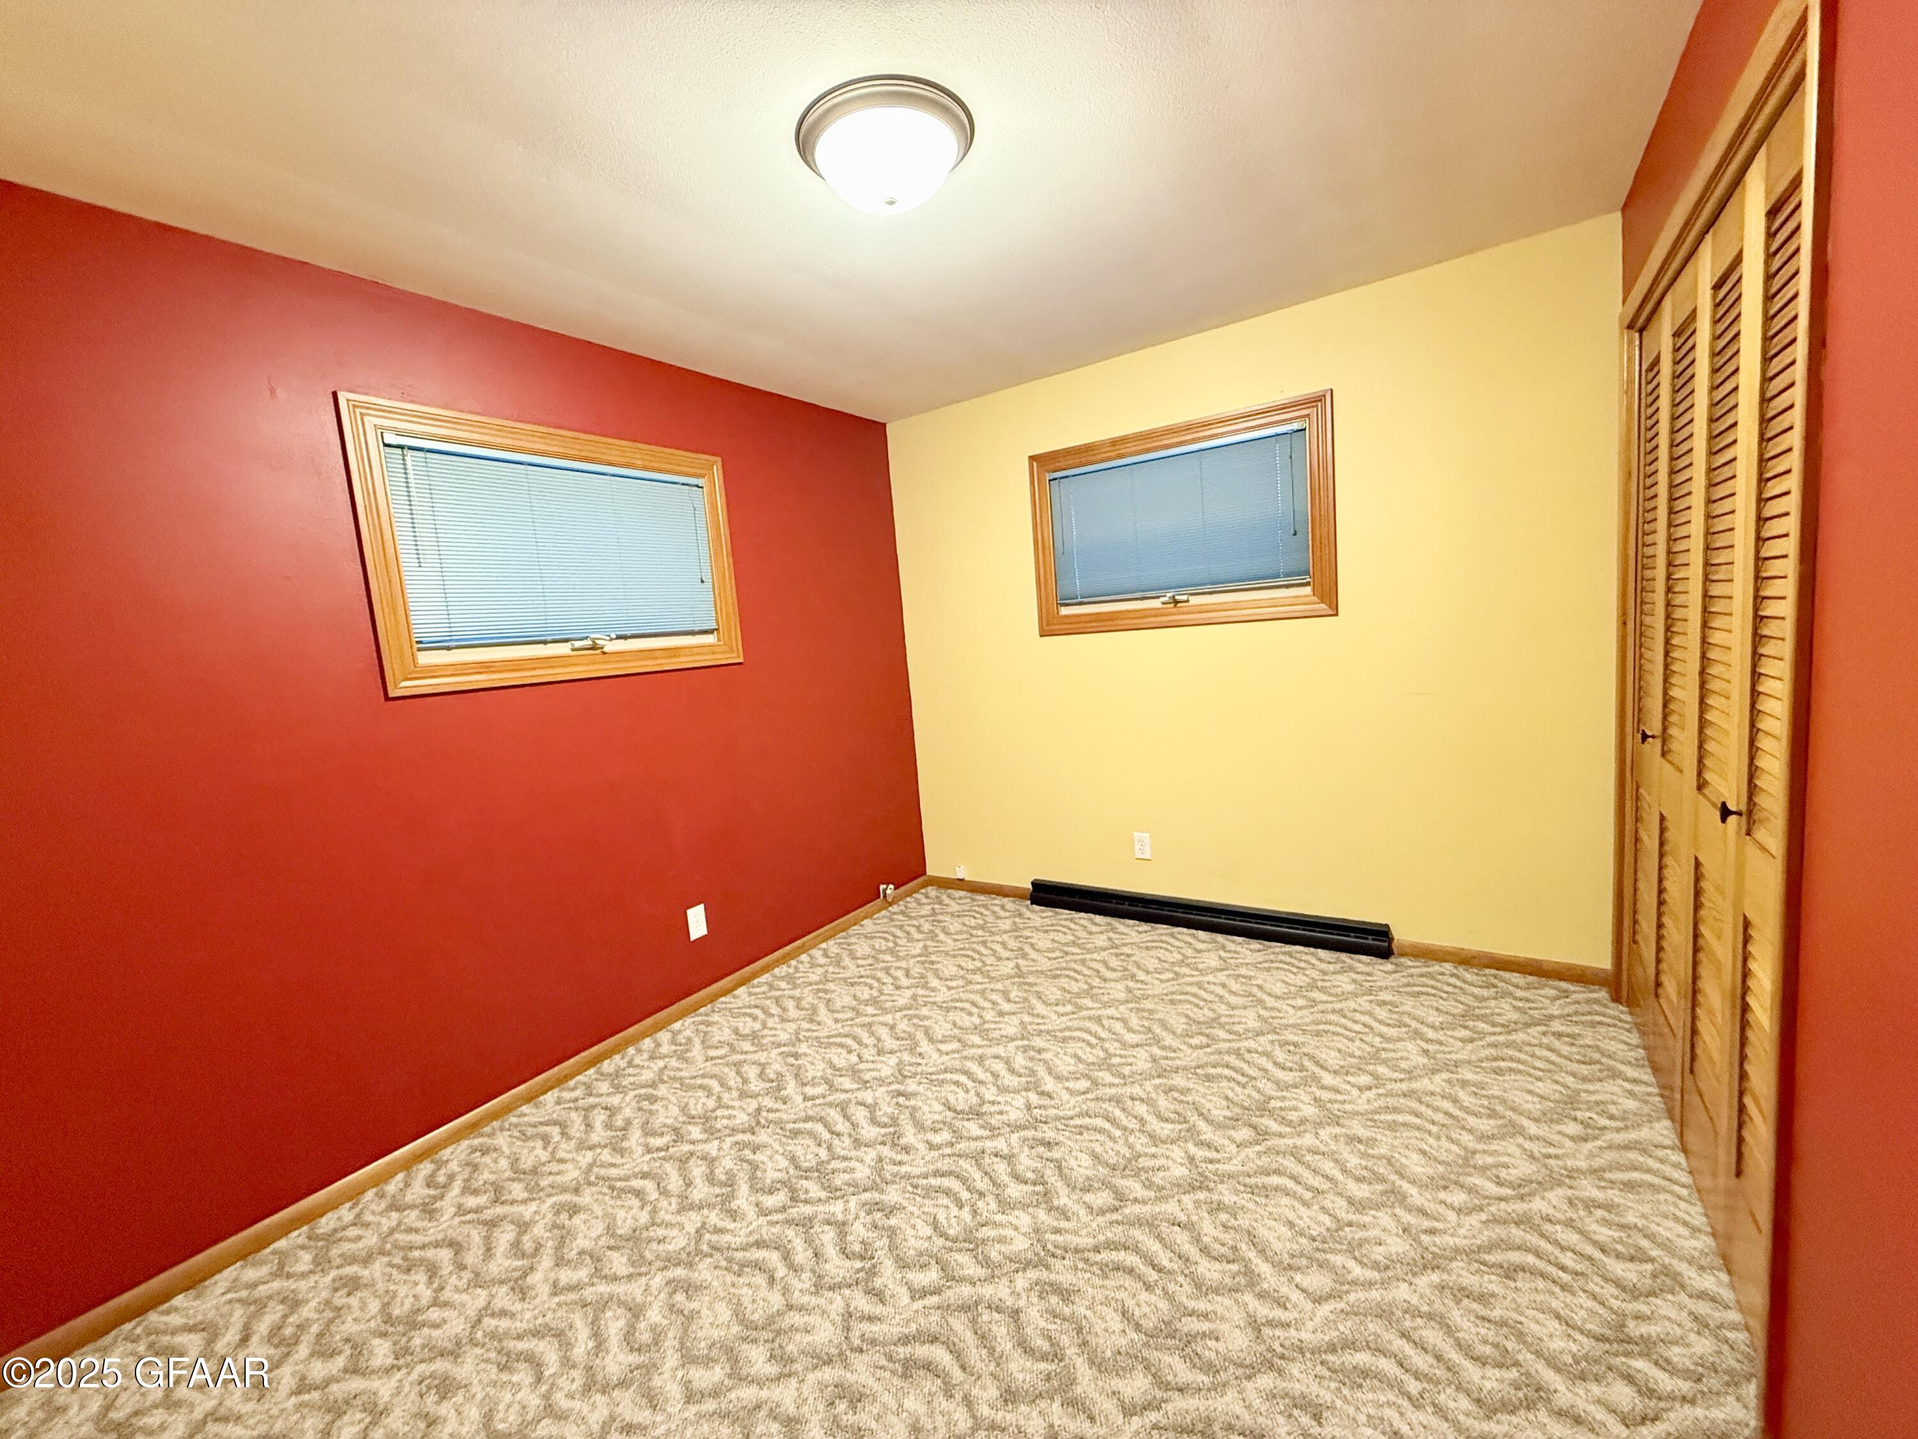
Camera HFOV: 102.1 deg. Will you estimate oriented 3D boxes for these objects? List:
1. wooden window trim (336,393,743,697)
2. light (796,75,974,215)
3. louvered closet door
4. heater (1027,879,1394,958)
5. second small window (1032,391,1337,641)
[{"bbox_3d":[-1.216,-0.526,2.518,0.054,0.780,1.208,0,8,34],"label":"wooden window trim"},{"bbox_3d":[-0.148,-1.153,1.633,0.375,0.137,0.375,-5,7,1],"label":"light"},{"bbox_3d":[1.576,-0.017,1.653,0.057,2.016,1.501,0,8,34],"label":"louvered closet door"},{"bbox_3d":[0.958,0.823,3.265,1.490,0.116,0.064,0,8,34],"label":"heater"},{"bbox_3d":[0.850,-0.765,3.114,1.208,0.790,0.072,0,8,34],"label":"second small window"}]

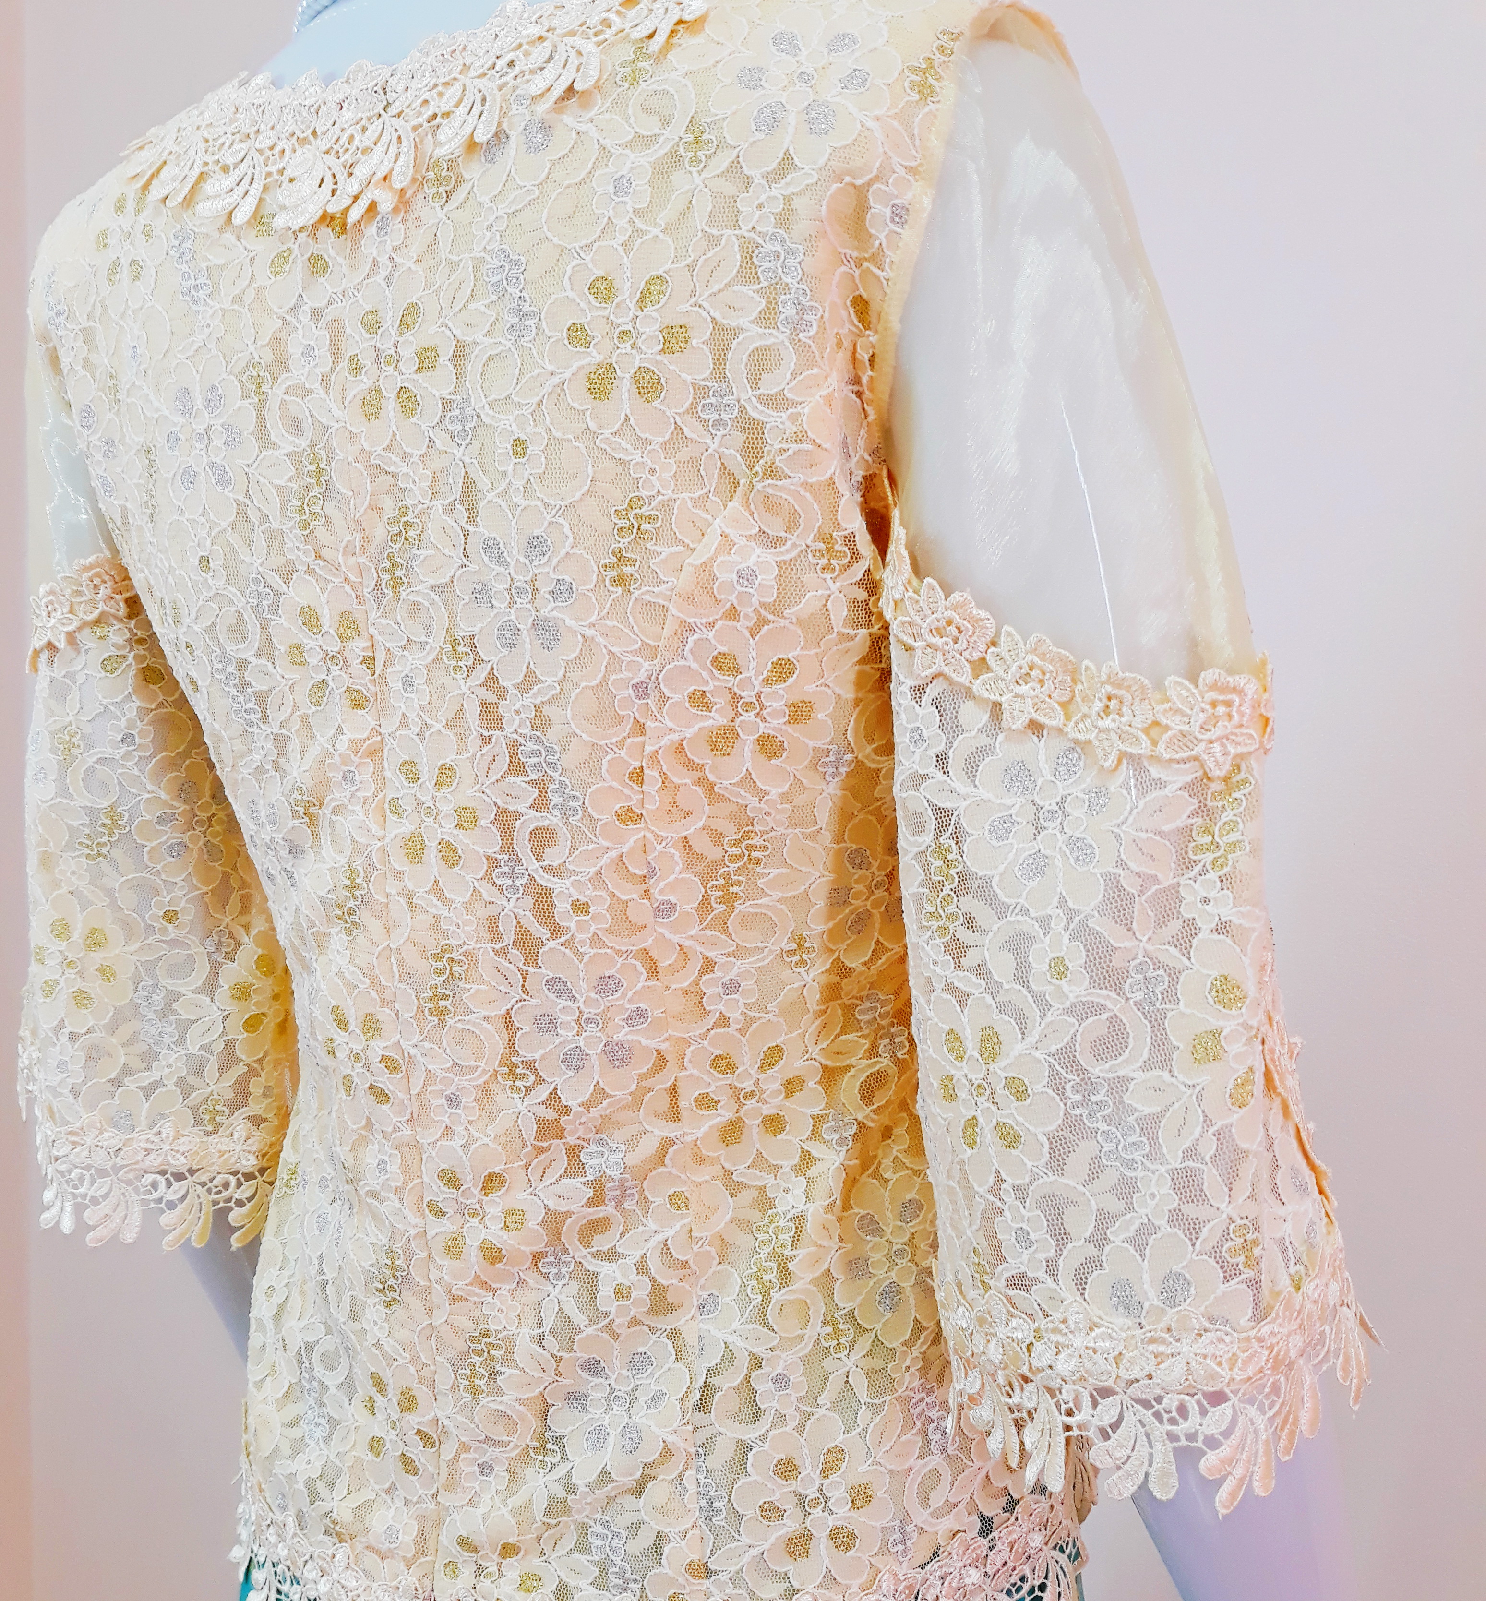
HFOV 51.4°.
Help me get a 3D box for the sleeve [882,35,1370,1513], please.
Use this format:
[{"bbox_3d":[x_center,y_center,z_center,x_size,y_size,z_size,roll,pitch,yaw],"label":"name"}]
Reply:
[{"bbox_3d":[0.121,-0.005,0.488,0.125,0.406,0.146,-4,6,34],"label":"sleeve"}]

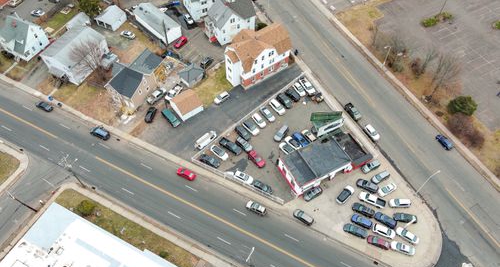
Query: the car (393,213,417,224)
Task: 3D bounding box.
[{"bbox_3d":[33.428,18.124,86.659,4.743,1.450,1.818,11,55,7],"label":"car"}]

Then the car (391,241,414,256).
[{"bbox_3d":[31.868,23.810,83.525,4.800,1.450,1.810,18,57,12],"label":"car"}]

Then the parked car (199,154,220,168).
[{"bbox_3d":[-9.424,6.311,94.517,4.800,1.450,1.850,20,60,13],"label":"parked car"}]

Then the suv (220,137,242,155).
[{"bbox_3d":[-4.761,2.925,96.396,5.800,1.850,2.000,32,63,19],"label":"suv"}]

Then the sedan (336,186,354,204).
[{"bbox_3d":[21.106,13.661,89.580,4.500,1.600,1.850,-38,65,-21],"label":"sedan"}]

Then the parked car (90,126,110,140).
[{"bbox_3d":[-36.765,-0.034,98.559,4.900,1.700,1.900,19,60,12],"label":"parked car"}]

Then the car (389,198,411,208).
[{"bbox_3d":[33.151,15.467,89.224,4.550,1.620,1.780,2,55,1],"label":"car"}]

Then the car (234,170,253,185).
[{"bbox_3d":[-1.393,10.049,91.947,4.641,1.600,1.838,26,58,17],"label":"car"}]

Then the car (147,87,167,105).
[{"bbox_3d":[-24.342,-10.064,104.777,1.950,1.800,5.500,38,65,21],"label":"car"}]

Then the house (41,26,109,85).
[{"bbox_3d":[-49.105,-22.440,112.351,11.200,7.900,14.400,22,59,15],"label":"house"}]

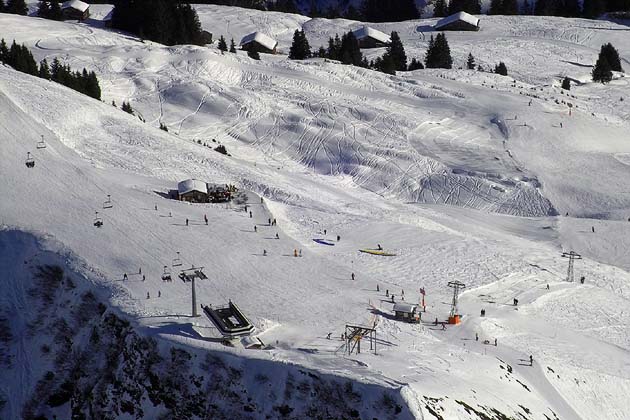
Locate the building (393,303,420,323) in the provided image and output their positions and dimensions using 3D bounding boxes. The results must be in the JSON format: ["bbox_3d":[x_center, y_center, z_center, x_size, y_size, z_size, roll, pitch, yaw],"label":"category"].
[{"bbox_3d":[23.069,25.918,1500.000,6.200,3.100,3.800,6,26,13],"label":"building"}]

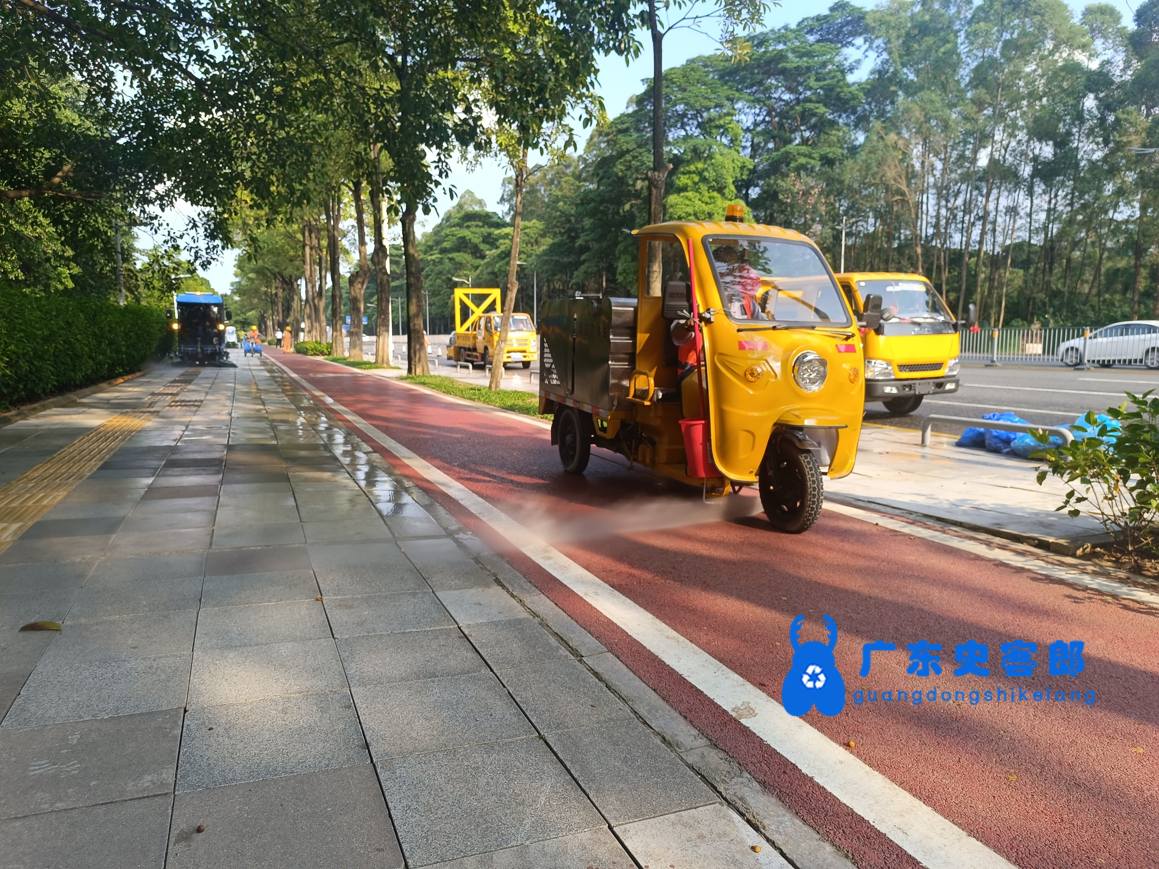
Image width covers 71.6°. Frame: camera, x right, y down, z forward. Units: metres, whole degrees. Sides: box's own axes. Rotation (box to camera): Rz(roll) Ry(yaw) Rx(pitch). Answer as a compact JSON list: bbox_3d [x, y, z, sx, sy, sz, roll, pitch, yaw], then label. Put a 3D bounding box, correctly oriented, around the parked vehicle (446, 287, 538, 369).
[{"bbox_3d":[-3.236,-3.999,29.906,1.880,3.000,6.000,-3,8,-22],"label":"parked vehicle"}]

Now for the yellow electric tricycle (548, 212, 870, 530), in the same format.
[{"bbox_3d":[0.806,-0.563,6.085,1.160,2.020,3.420,-3,8,-22],"label":"yellow electric tricycle"}]

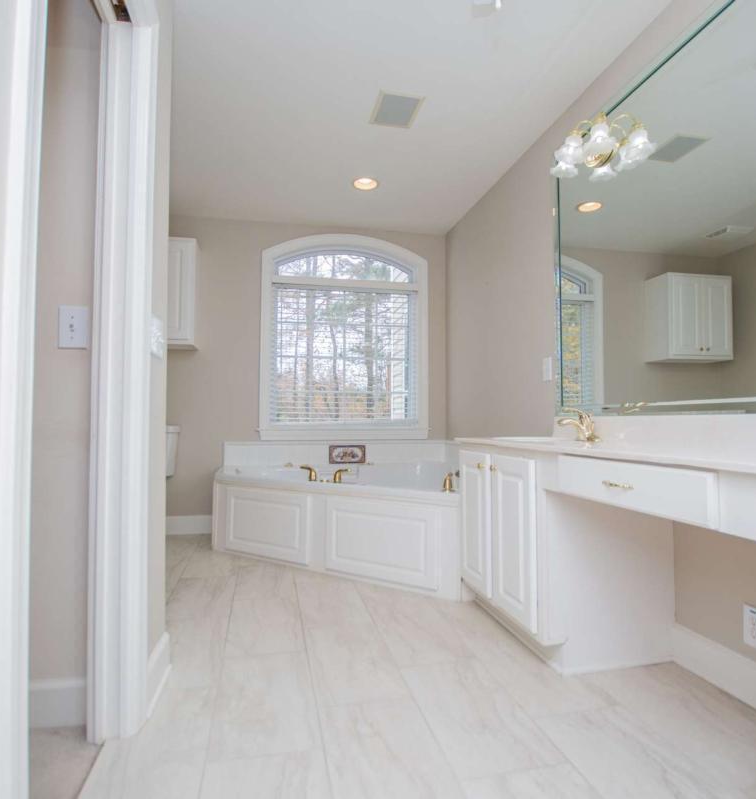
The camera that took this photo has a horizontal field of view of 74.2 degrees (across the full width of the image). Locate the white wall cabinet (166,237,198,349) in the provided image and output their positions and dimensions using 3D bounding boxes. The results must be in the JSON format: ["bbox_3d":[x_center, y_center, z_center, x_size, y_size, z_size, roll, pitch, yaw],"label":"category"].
[{"bbox_3d":[-1.677,-0.765,3.644,0.700,0.770,0.290,0,-3,-12],"label":"white wall cabinet"}]

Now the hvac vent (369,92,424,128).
[{"bbox_3d":[0.091,-1.456,2.541,0.225,0.020,0.265,0,-3,-12],"label":"hvac vent"}]

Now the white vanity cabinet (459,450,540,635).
[{"bbox_3d":[0.737,0.576,2.151,0.530,0.720,0.760,0,-3,-12],"label":"white vanity cabinet"}]

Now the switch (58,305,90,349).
[{"bbox_3d":[-0.891,-0.210,1.451,0.076,0.122,0.012,0,-3,-12],"label":"switch"}]

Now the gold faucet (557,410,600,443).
[{"bbox_3d":[0.859,0.118,2.163,0.175,0.135,0.140,0,-3,-12],"label":"gold faucet"}]

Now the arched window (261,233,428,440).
[{"bbox_3d":[-0.253,-0.519,4.100,1.380,1.680,0.110,0,-3,-12],"label":"arched window"}]

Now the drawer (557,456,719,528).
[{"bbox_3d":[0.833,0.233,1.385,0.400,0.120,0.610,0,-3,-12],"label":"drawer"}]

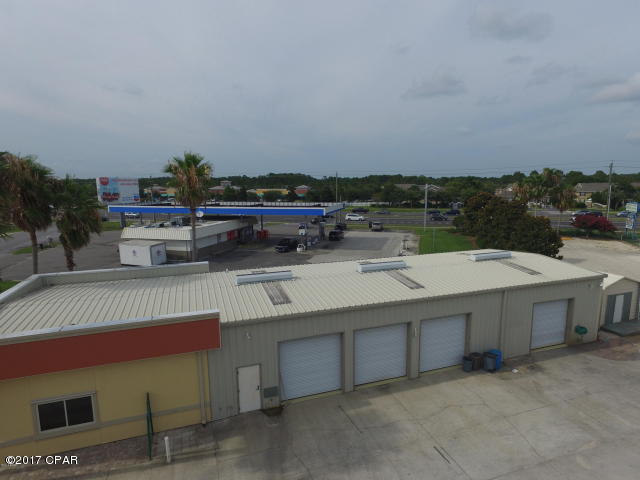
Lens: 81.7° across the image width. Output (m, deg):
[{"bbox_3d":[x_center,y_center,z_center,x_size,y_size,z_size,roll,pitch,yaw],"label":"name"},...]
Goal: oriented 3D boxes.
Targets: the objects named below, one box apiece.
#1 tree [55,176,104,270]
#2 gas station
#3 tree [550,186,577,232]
[{"bbox_3d":[-21.280,-0.403,32.758,4.200,10.288,4.200,-1,8,0],"label":"tree"},{"bbox_3d":[-15.638,-3.325,66.806,38.200,6.000,16.500,1,9,14],"label":"gas station"},{"bbox_3d":[46.712,-6.026,70.956,4.600,8.776,4.600,-1,8,0],"label":"tree"}]

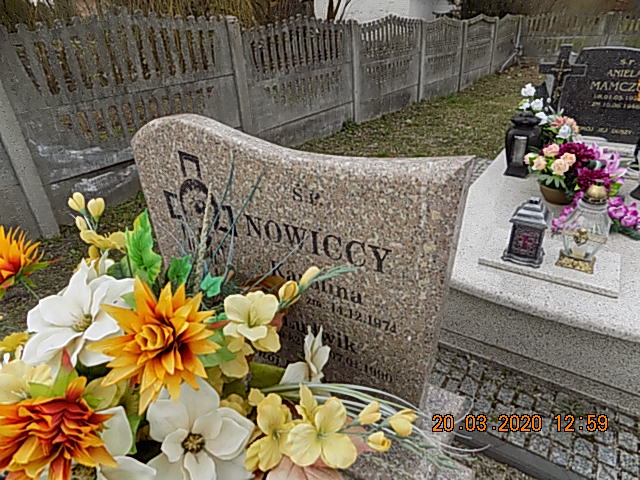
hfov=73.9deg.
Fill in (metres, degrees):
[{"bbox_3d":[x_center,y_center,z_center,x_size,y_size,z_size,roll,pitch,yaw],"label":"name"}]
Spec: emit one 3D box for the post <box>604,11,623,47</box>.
[{"bbox_3d":[7.075,-4.858,10.350,0.130,1.270,0.130,14,31,34],"label":"post"}]

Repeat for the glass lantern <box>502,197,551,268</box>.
[{"bbox_3d":[0.762,-0.043,1.539,0.128,0.235,0.128,15,31,36],"label":"glass lantern"}]

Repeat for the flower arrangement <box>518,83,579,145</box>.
[{"bbox_3d":[1.528,-0.805,2.843,0.320,0.430,0.250,14,31,34],"label":"flower arrangement"}]

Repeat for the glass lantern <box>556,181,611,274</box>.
[{"bbox_3d":[0.914,-0.049,1.456,0.135,0.295,0.135,16,32,36],"label":"glass lantern"}]

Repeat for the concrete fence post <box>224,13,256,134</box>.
[{"bbox_3d":[-0.761,-1.435,4.204,0.125,1.366,0.125,14,31,34],"label":"concrete fence post"}]

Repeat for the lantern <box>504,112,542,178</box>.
[{"bbox_3d":[1.183,-0.555,2.462,0.145,0.350,0.145,19,34,40],"label":"lantern"}]

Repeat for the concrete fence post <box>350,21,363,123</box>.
[{"bbox_3d":[0.454,-2.204,5.680,0.125,1.296,0.125,14,31,34],"label":"concrete fence post"}]

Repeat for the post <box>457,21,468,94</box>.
[{"bbox_3d":[2.885,-3.712,8.644,0.125,1.316,0.125,14,31,34],"label":"post"}]

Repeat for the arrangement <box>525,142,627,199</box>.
[{"bbox_3d":[1.285,-0.372,2.138,0.420,0.280,0.320,14,31,34],"label":"arrangement"}]

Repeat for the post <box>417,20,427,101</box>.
[{"bbox_3d":[1.668,-2.981,7.152,0.125,1.286,0.125,14,31,34],"label":"post"}]

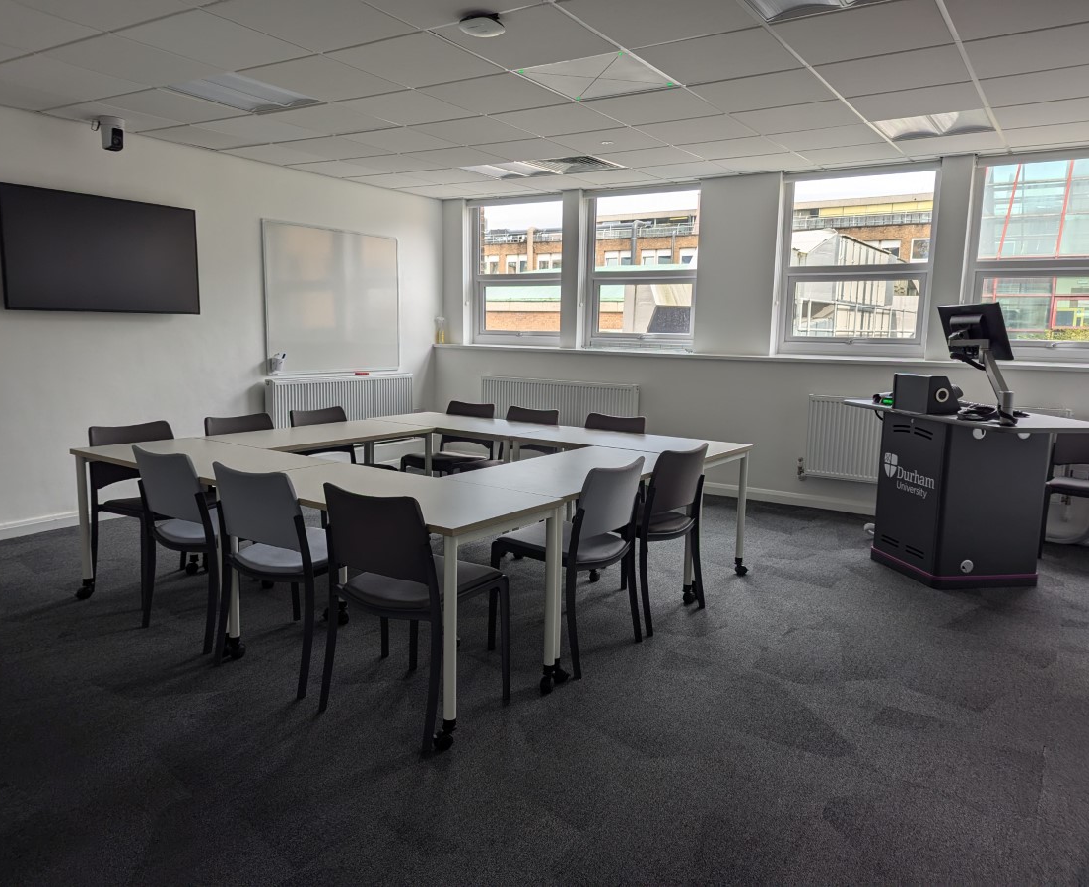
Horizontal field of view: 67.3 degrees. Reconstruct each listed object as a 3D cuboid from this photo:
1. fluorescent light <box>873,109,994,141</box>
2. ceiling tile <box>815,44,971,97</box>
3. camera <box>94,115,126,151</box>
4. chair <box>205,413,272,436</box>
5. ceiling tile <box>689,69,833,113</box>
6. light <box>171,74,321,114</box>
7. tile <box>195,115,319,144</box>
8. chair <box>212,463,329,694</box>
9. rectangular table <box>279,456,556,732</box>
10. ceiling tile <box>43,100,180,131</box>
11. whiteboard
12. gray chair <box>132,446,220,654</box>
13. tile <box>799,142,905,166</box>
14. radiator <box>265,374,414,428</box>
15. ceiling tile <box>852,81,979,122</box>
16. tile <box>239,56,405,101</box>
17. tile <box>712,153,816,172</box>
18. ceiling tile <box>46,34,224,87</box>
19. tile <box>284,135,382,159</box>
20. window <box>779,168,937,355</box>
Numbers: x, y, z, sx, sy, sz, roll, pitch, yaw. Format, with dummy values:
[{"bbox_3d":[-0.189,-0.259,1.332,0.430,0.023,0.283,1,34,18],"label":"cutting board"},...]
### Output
[{"bbox_3d":[2.228,-1.842,4.668,0.595,0.070,0.595,7,10,32],"label":"fluorescent light"},{"bbox_3d":[1.587,-1.687,3.705,0.595,0.025,0.595,7,10,32],"label":"ceiling tile"},{"bbox_3d":[-2.601,-1.857,4.918,0.150,0.185,0.145,6,10,30],"label":"camera"},{"bbox_3d":[-1.507,0.256,4.498,0.505,0.818,0.505,8,11,38],"label":"chair"},{"bbox_3d":[1.093,-1.773,4.086,0.600,0.030,0.600,6,10,32],"label":"ceiling tile"},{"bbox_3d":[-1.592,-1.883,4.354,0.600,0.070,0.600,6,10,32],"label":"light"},{"bbox_3d":[-1.778,-1.999,5.181,0.600,0.030,0.600,6,10,32],"label":"tile"},{"bbox_3d":[-0.955,0.464,3.182,0.505,0.818,0.505,7,10,32],"label":"chair"},{"bbox_3d":[-0.612,0.530,3.142,1.200,0.722,0.610,7,10,33],"label":"rectangular table"},{"bbox_3d":[-2.570,-1.968,4.927,0.528,0.030,0.595,7,10,32],"label":"ceiling tile"},{"bbox_3d":[-1.733,-1.194,6.849,0.040,1.185,1.490,7,10,32],"label":"whiteboard"},{"bbox_3d":[-1.431,0.398,3.557,0.505,0.818,0.505,7,10,32],"label":"gray chair"},{"bbox_3d":[2.053,-1.952,5.544,0.600,0.020,0.552,6,10,32],"label":"tile"},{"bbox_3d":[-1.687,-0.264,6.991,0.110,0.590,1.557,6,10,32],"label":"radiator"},{"bbox_3d":[1.926,-1.772,4.247,0.600,0.020,0.600,6,10,32],"label":"ceiling tile"},{"bbox_3d":[-1.084,-1.804,4.036,0.600,0.020,0.600,6,10,32],"label":"tile"},{"bbox_3d":[1.556,-2.031,5.889,0.600,0.030,0.558,6,10,32],"label":"tile"},{"bbox_3d":[-1.904,-1.777,3.815,0.595,0.020,0.595,7,10,32],"label":"ceiling tile"},{"bbox_3d":[-1.430,-2.042,5.631,0.595,0.025,0.595,7,10,32],"label":"tile"},{"bbox_3d":[2.287,-1.309,6.087,1.071,1.318,0.091,7,10,32],"label":"window"}]

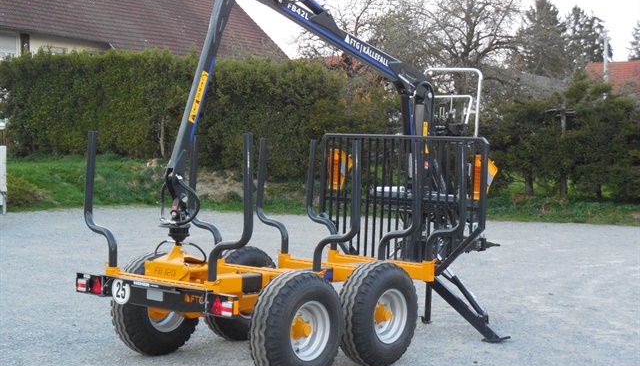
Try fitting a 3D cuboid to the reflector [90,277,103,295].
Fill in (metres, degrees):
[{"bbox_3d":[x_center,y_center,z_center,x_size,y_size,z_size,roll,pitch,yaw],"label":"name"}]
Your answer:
[{"bbox_3d":[-1.796,0.833,9.895,0.140,0.136,0.035,4,4,39],"label":"reflector"}]

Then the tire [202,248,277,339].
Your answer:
[{"bbox_3d":[-0.733,1.036,11.406,0.310,0.900,0.900,4,4,39],"label":"tire"}]

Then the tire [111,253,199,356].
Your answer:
[{"bbox_3d":[-1.405,1.058,10.590,0.310,0.900,0.900,4,4,39],"label":"tire"}]

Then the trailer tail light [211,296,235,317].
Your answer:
[{"bbox_3d":[-0.686,0.851,8.479,0.223,0.139,0.045,4,4,41],"label":"trailer tail light"}]

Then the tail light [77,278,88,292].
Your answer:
[{"bbox_3d":[-1.857,0.798,9.489,0.104,0.104,0.045,4,4,41],"label":"tail light"}]

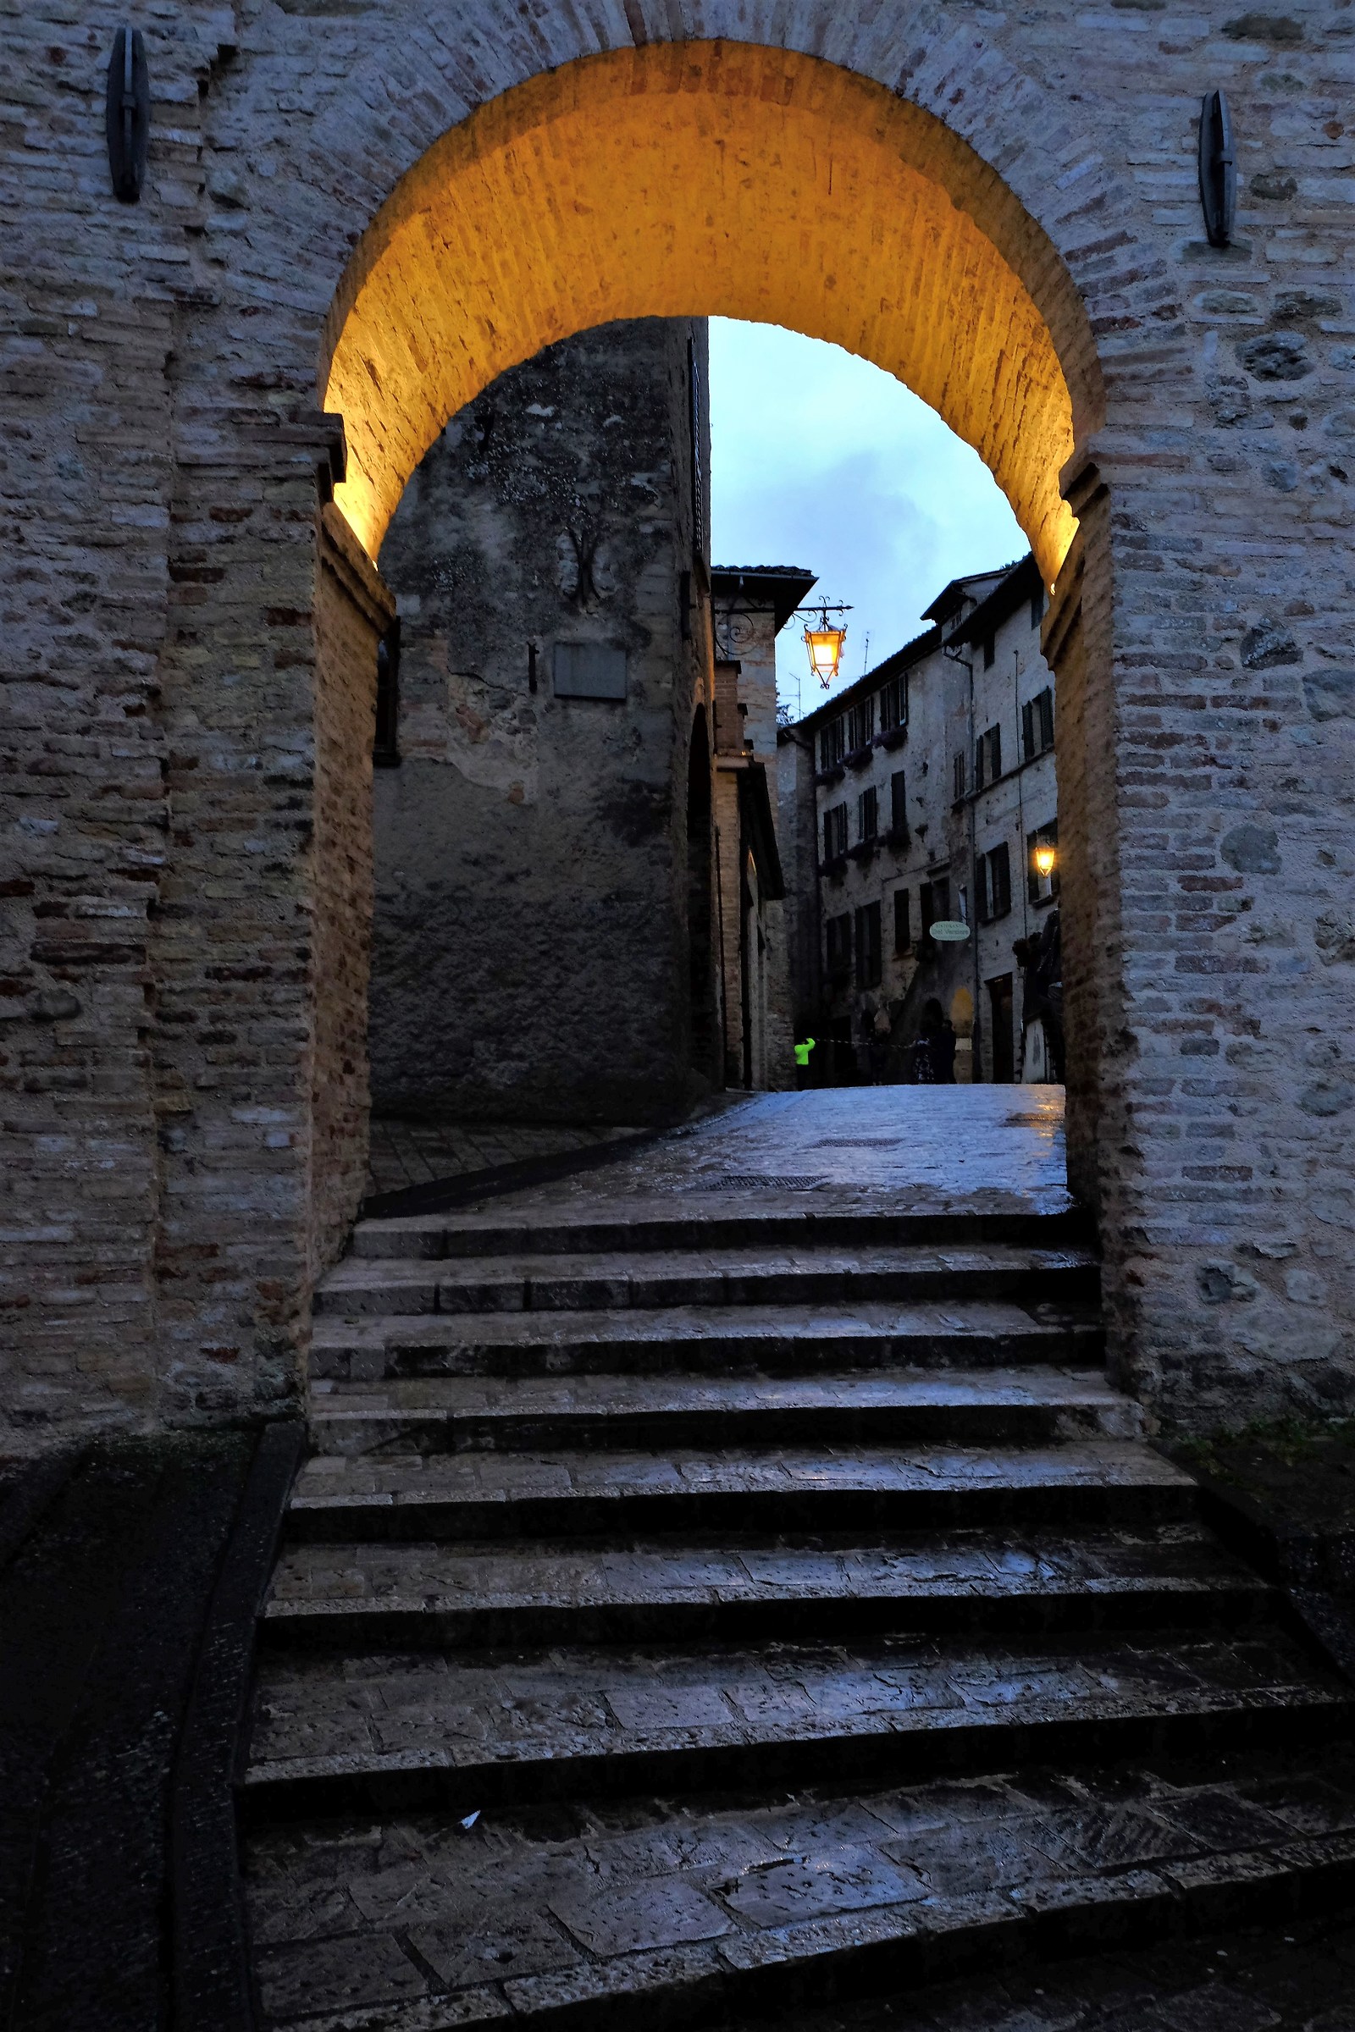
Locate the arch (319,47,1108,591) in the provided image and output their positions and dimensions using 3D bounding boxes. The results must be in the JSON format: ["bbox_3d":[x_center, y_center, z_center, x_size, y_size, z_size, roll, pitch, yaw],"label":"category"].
[{"bbox_3d":[0.120,-2.713,7.641,2.880,1.570,1.800,0,-4,-3],"label":"arch"}]

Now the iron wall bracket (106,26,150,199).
[{"bbox_3d":[-1.896,-3.115,6.434,0.130,0.560,0.100,1,-4,-9],"label":"iron wall bracket"}]

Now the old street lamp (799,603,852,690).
[{"bbox_3d":[1.643,-4.093,20.607,0.540,0.860,0.480,0,-4,6],"label":"old street lamp"}]

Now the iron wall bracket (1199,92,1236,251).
[{"bbox_3d":[2.034,-3.192,7.030,0.110,0.560,0.100,0,-4,-7],"label":"iron wall bracket"}]

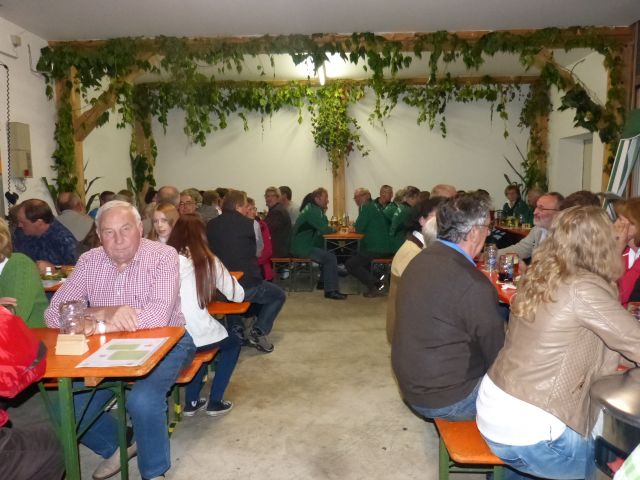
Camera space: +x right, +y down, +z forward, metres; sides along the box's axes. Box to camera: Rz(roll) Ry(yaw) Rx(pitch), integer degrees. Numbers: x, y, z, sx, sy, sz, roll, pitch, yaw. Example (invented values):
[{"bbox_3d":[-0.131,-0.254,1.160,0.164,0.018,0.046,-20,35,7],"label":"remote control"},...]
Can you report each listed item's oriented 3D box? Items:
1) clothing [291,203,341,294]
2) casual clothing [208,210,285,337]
[{"bbox_3d":[-0.050,0.106,5.750,0.660,1.060,0.520,-1,6,-3],"label":"clothing"},{"bbox_3d":[-0.568,0.271,3.620,0.520,1.080,0.660,4,7,37],"label":"casual clothing"}]

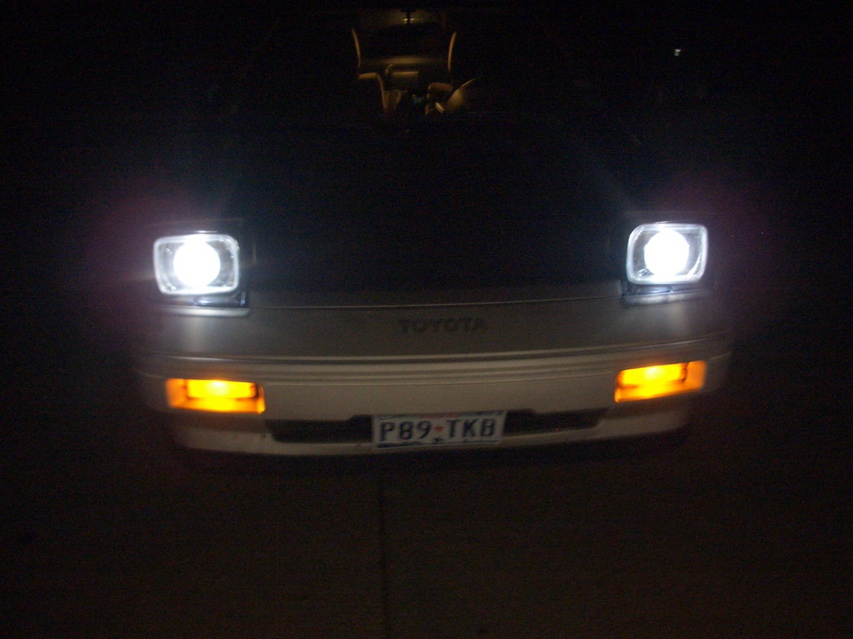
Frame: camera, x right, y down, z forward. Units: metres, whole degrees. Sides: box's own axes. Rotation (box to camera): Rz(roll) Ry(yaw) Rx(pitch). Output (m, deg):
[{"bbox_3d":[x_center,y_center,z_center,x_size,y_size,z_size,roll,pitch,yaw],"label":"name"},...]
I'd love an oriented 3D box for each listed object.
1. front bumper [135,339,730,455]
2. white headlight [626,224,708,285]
[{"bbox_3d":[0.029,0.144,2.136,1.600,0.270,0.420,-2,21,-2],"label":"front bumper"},{"bbox_3d":[0.590,-0.176,2.147,0.200,0.145,0.090,-2,21,-2],"label":"white headlight"}]

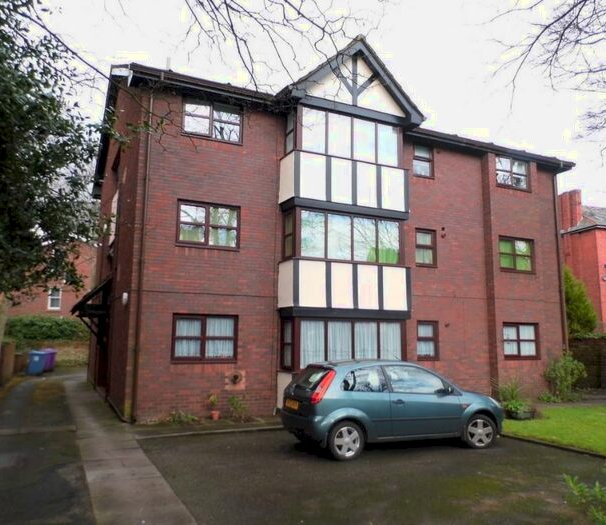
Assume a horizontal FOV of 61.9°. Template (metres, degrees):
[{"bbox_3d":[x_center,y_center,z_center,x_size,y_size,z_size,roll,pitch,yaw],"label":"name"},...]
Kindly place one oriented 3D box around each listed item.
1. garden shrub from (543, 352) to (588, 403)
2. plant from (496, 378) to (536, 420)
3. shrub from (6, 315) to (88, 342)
[{"bbox_3d":[7.745,3.393,14.914,1.200,1.450,1.150,4,-9,-25],"label":"garden shrub"},{"bbox_3d":[4.933,3.126,11.734,0.820,0.940,0.750,4,-9,-26],"label":"plant"},{"bbox_3d":[-13.954,3.591,27.500,4.600,1.500,1.500,4,-9,-26],"label":"shrub"}]

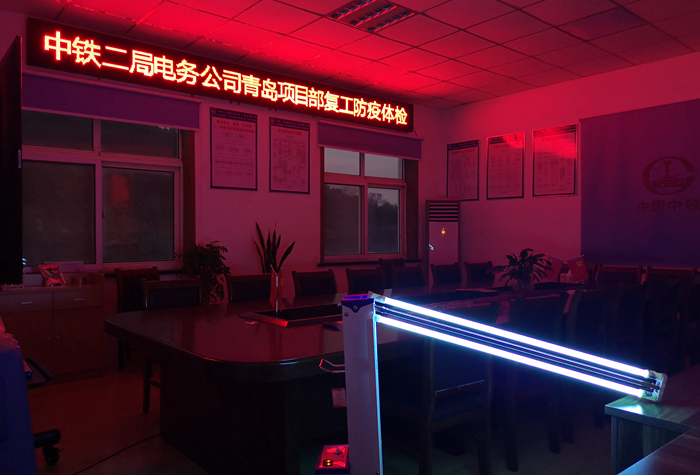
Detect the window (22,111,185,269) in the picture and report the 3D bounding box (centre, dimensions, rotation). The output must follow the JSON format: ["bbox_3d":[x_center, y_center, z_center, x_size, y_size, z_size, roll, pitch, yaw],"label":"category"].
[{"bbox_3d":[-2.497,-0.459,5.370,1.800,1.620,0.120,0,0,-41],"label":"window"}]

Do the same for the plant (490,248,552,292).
[{"bbox_3d":[1.533,0.310,4.880,0.540,0.430,0.520,0,0,-40],"label":"plant"}]

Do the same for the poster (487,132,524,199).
[{"bbox_3d":[2.133,-0.962,7.510,0.020,0.885,0.590,0,0,-40],"label":"poster"}]

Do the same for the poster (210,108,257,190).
[{"bbox_3d":[-1.281,-0.969,6.090,0.590,0.885,0.020,0,0,-40],"label":"poster"}]

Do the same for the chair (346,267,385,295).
[{"bbox_3d":[0.326,0.766,5.071,0.465,0.930,0.540,0,0,-40],"label":"chair"}]

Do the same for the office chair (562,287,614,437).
[{"bbox_3d":[1.316,0.753,3.450,0.450,0.920,0.550,0,0,-41],"label":"office chair"}]

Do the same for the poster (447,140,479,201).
[{"bbox_3d":[1.671,-0.978,8.097,0.025,0.870,0.580,0,0,-41],"label":"poster"}]

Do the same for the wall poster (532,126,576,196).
[{"bbox_3d":[2.614,-0.971,6.998,0.025,0.870,0.580,0,0,-41],"label":"wall poster"}]

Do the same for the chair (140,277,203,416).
[{"bbox_3d":[-1.130,0.767,3.834,0.465,0.930,0.540,0,0,-40],"label":"chair"}]

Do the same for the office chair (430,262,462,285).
[{"bbox_3d":[1.238,0.759,5.892,0.450,0.920,0.550,0,0,-41],"label":"office chair"}]

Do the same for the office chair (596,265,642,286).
[{"bbox_3d":[2.617,0.764,5.540,0.540,0.930,0.465,0,0,-40],"label":"office chair"}]

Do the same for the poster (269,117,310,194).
[{"bbox_3d":[-0.715,-0.970,6.570,0.590,0.885,0.020,0,0,-40],"label":"poster"}]

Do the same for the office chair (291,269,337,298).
[{"bbox_3d":[-0.159,0.760,4.694,0.450,0.920,0.550,0,0,-41],"label":"office chair"}]

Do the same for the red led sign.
[{"bbox_3d":[-0.951,-1.690,6.293,4.850,0.400,0.090,0,0,-41],"label":"red led sign"}]

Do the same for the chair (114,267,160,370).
[{"bbox_3d":[-1.851,0.766,5.105,0.560,0.920,0.450,0,0,37],"label":"chair"}]

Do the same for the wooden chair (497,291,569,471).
[{"bbox_3d":[0.879,0.765,3.160,0.465,0.930,0.540,0,0,-40],"label":"wooden chair"}]

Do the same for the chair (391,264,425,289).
[{"bbox_3d":[0.768,0.765,5.446,0.465,0.930,0.540,0,0,-40],"label":"chair"}]

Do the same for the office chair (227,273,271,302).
[{"bbox_3d":[-0.645,0.760,4.278,0.450,0.920,0.550,0,0,-41],"label":"office chair"}]

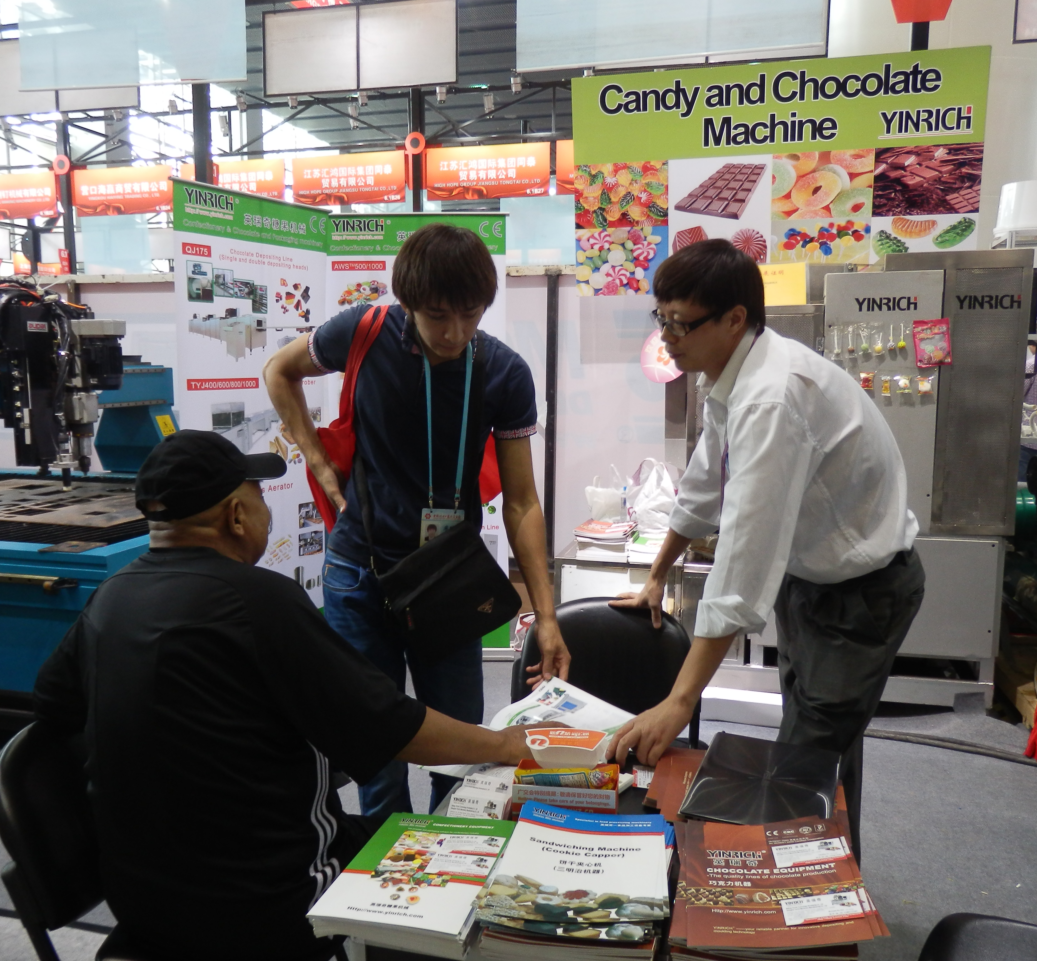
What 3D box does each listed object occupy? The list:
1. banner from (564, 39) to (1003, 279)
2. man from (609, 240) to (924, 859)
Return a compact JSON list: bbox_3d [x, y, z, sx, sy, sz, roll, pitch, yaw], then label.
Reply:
[{"bbox_3d":[1.200,-1.446,4.455,1.901,1.077,0.040,2,7,15],"label":"banner"},{"bbox_3d":[0.503,0.334,1.935,0.630,1.640,0.550,-2,7,-15],"label":"man"}]

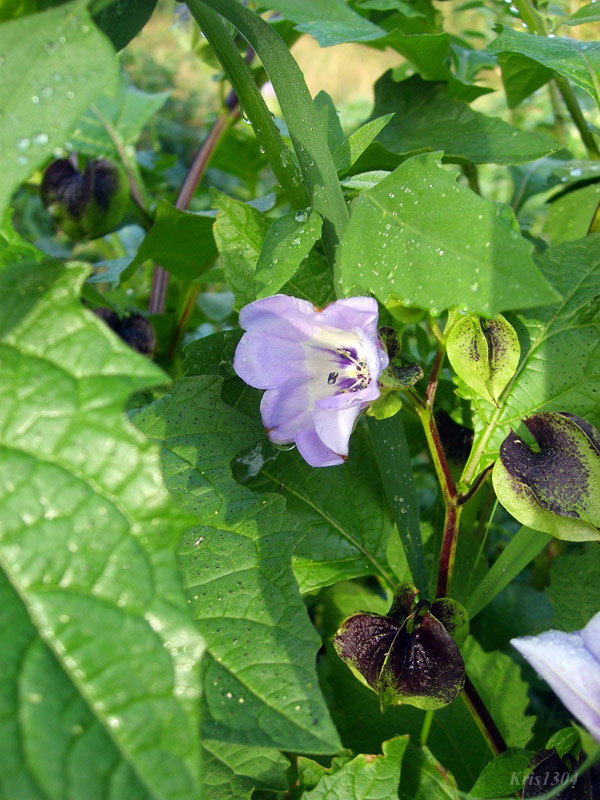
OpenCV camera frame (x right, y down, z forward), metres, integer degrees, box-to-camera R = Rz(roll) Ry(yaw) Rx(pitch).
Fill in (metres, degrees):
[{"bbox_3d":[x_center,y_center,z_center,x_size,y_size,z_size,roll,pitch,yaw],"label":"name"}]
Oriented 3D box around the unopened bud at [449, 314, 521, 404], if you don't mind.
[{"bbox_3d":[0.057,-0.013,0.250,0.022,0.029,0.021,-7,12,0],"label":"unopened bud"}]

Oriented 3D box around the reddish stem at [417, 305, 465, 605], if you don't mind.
[{"bbox_3d":[0.039,0.015,0.225,0.013,0.079,0.011,0,12,0],"label":"reddish stem"}]

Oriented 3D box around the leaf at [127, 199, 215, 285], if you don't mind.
[{"bbox_3d":[-0.059,-0.074,0.375,0.043,0.036,0.024,0,23,0],"label":"leaf"}]

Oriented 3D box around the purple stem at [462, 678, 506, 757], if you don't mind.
[{"bbox_3d":[0.054,0.093,0.238,0.005,0.026,0.005,-27,15,8],"label":"purple stem"}]

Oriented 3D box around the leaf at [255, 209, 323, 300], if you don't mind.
[{"bbox_3d":[-0.003,-0.042,0.228,0.014,0.031,0.008,36,12,19],"label":"leaf"}]

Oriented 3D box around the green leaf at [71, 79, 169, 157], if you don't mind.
[{"bbox_3d":[-0.092,-0.141,0.405,0.054,0.040,0.030,-2,23,-6],"label":"green leaf"}]

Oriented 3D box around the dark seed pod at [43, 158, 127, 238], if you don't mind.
[{"bbox_3d":[-0.081,-0.076,0.305,0.033,0.031,0.031,0,24,0],"label":"dark seed pod"}]

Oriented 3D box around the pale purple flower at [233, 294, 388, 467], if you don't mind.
[{"bbox_3d":[0.003,-0.005,0.205,0.041,0.043,0.030,15,13,30],"label":"pale purple flower"}]

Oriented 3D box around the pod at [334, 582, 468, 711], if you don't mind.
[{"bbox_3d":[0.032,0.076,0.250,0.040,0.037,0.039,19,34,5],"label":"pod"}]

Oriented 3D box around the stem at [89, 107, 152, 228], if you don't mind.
[{"bbox_3d":[-0.070,-0.092,0.315,0.005,0.047,0.006,-26,6,3],"label":"stem"}]

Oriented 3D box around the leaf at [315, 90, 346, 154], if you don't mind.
[{"bbox_3d":[0.010,-0.091,0.265,0.012,0.022,0.006,-15,9,-4],"label":"leaf"}]

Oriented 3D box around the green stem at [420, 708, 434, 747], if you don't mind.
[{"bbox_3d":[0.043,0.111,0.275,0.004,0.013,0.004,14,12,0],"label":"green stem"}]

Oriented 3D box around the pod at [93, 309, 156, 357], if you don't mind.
[{"bbox_3d":[-0.093,-0.033,0.430,0.035,0.032,0.034,0,23,0],"label":"pod"}]

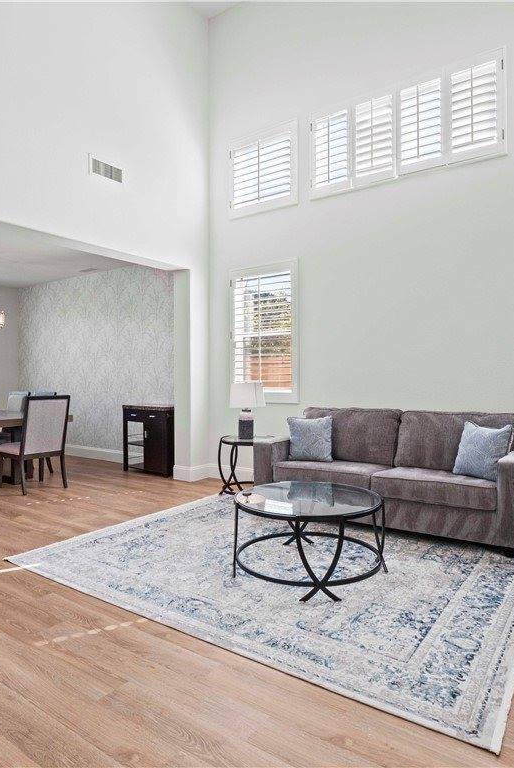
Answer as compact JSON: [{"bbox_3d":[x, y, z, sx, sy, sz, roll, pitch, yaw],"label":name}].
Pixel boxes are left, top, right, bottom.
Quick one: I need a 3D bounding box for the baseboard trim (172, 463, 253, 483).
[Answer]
[{"bbox_3d":[-0.510,1.064,5.560,0.984,0.178,0.324,0,1,35],"label":"baseboard trim"}]

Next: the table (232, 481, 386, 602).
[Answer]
[{"bbox_3d":[0.332,0.954,3.042,0.939,0.460,0.939,0,0,0],"label":"table"}]

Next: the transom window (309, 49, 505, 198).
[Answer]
[{"bbox_3d":[1.317,-2.357,4.444,1.832,0.906,0.090,0,1,35],"label":"transom window"}]

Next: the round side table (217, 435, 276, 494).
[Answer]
[{"bbox_3d":[-0.085,0.872,4.953,0.581,0.593,0.581,0,1,34],"label":"round side table"}]

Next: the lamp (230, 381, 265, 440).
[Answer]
[{"bbox_3d":[-0.097,0.269,4.970,0.378,0.614,0.378,0,0,0],"label":"lamp"}]

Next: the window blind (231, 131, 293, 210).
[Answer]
[{"bbox_3d":[0.051,-2.367,5.330,0.828,0.696,0.060,0,1,35],"label":"window blind"}]

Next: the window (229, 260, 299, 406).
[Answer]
[{"bbox_3d":[0.069,-0.565,5.396,0.929,1.569,0.080,0,1,34],"label":"window"}]

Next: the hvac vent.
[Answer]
[{"bbox_3d":[-1.440,-2.045,4.561,0.030,0.186,0.414,0,1,35],"label":"hvac vent"}]

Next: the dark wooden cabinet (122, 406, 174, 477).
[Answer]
[{"bbox_3d":[-1.367,0.730,6.251,0.817,0.863,0.381,0,1,34],"label":"dark wooden cabinet"}]

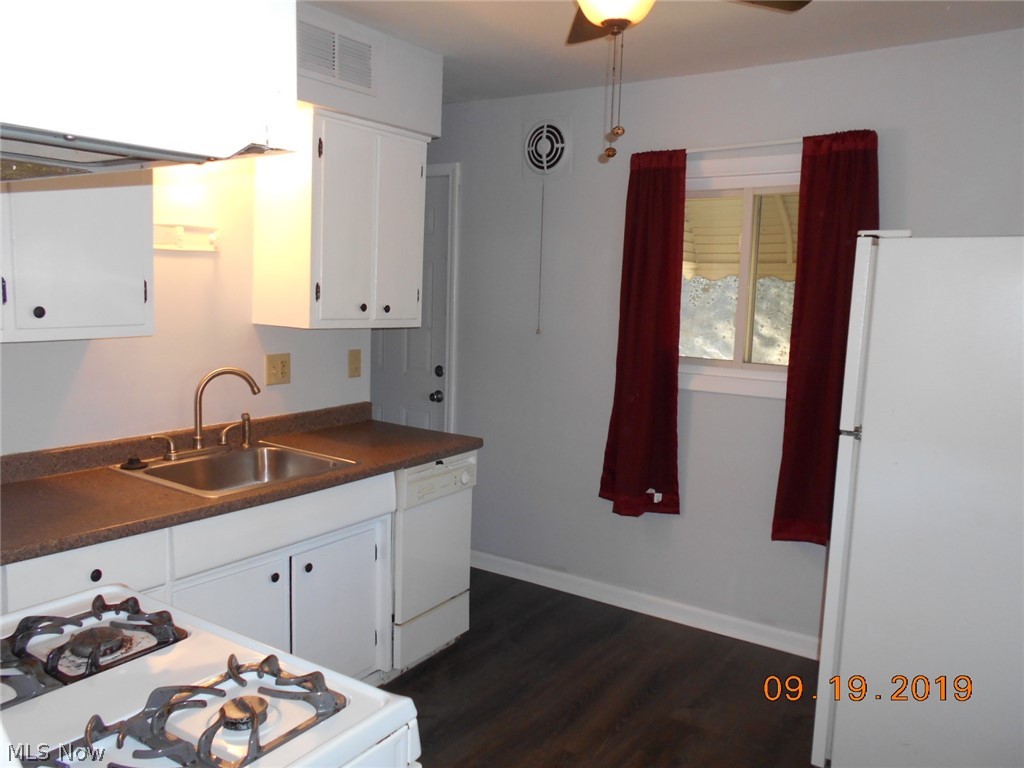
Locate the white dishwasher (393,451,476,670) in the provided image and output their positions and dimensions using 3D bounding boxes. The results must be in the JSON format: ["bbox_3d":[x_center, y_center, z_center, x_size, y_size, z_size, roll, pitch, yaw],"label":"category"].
[{"bbox_3d":[-0.524,0.669,3.194,0.585,0.822,0.460,6,8,33],"label":"white dishwasher"}]

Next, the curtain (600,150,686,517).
[{"bbox_3d":[0.590,-0.205,3.357,0.390,1.600,0.100,6,8,34],"label":"curtain"}]

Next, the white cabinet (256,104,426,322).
[{"bbox_3d":[-0.661,-0.616,3.044,0.334,0.764,0.618,6,8,33],"label":"white cabinet"}]

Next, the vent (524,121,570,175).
[{"bbox_3d":[0.171,-1.146,3.728,0.252,0.255,0.030,6,8,33],"label":"vent"}]

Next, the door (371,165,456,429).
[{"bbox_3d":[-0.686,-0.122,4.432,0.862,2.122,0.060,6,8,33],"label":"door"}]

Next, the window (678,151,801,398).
[{"bbox_3d":[0.959,-0.444,3.166,0.760,0.995,0.090,6,8,34],"label":"window"}]

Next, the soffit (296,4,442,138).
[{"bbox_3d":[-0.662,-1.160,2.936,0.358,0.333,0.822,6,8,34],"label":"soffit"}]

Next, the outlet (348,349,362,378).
[{"bbox_3d":[-0.685,-0.088,3.382,0.014,0.121,0.074,6,8,34],"label":"outlet"}]

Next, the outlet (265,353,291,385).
[{"bbox_3d":[-0.920,-0.057,3.042,0.009,0.120,0.117,6,8,33],"label":"outlet"}]

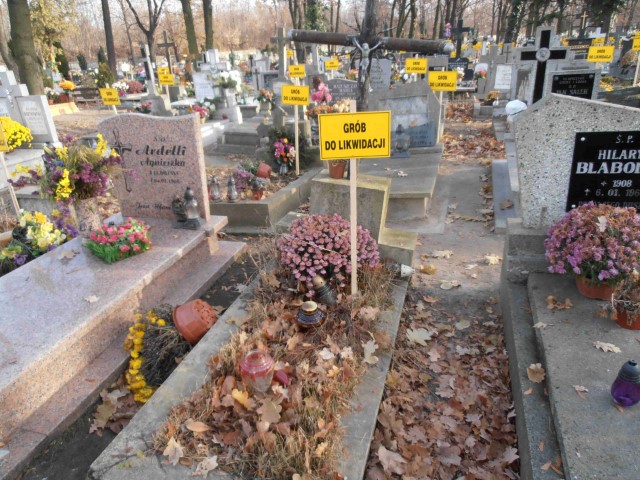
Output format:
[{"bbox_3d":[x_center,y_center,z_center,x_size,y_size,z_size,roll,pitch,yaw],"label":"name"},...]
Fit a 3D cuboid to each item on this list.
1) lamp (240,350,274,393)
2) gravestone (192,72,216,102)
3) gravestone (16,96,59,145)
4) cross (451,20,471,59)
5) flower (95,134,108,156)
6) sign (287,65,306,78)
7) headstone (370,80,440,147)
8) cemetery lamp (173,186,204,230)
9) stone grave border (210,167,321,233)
[{"bbox_3d":[-0.278,0.597,1.978,0.138,0.155,0.138,-3,24,1],"label":"lamp"},{"bbox_3d":[-2.768,-3.745,10.824,0.540,0.680,0.120,4,25,17],"label":"gravestone"},{"bbox_3d":[-4.029,-1.686,6.348,0.470,0.580,0.130,4,25,17],"label":"gravestone"},{"bbox_3d":[4.433,-6.295,14.000,0.580,1.300,0.120,2,24,13],"label":"cross"},{"bbox_3d":[-1.576,-0.681,3.200,0.085,0.145,0.080,0,24,9],"label":"flower"},{"bbox_3d":[-0.455,-3.380,8.900,0.355,0.240,0.020,0,24,9],"label":"sign"},{"bbox_3d":[0.977,-1.424,5.059,0.740,0.700,0.140,0,24,7],"label":"headstone"},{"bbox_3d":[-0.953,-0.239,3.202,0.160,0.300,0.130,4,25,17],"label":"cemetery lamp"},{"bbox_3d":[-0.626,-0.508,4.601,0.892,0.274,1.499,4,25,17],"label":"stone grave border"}]

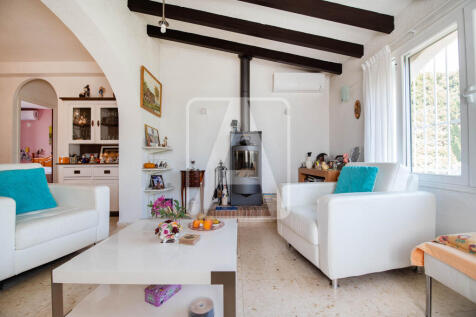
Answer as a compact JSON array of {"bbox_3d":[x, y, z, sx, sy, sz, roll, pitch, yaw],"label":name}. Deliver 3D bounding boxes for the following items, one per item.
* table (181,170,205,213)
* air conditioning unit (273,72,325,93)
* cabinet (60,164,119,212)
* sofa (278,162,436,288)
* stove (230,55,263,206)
[{"bbox_3d":[-0.775,0.570,3.370,0.420,0.720,0.290,0,0,0],"label":"table"},{"bbox_3d":[1.110,-1.370,3.600,0.870,0.290,0.210,0,-1,0],"label":"air conditioning unit"},{"bbox_3d":[-2.150,0.475,3.130,1.020,0.780,0.450,0,-1,0],"label":"cabinet"},{"bbox_3d":[1.033,0.490,1.912,0.980,0.880,0.840,0,0,-14],"label":"sofa"},{"bbox_3d":[0.143,-0.465,3.300,0.510,2.440,0.420,0,0,0],"label":"stove"}]

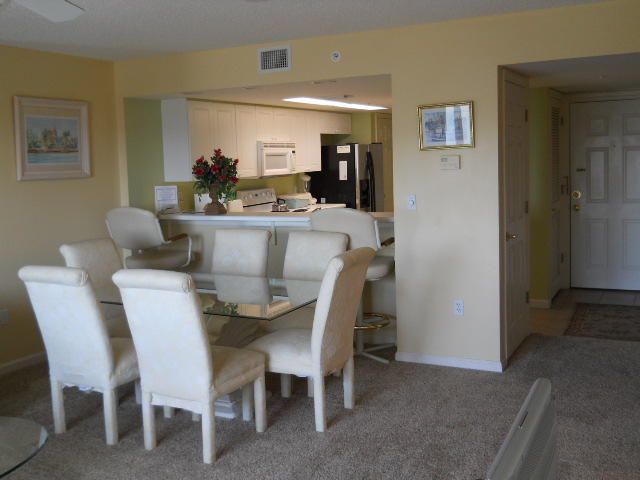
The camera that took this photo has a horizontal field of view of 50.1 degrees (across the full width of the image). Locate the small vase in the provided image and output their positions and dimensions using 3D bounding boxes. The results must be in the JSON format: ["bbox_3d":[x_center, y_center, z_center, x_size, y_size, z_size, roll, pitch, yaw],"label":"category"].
[{"bbox_3d":[-0.949,-0.367,6.176,0.215,0.275,0.215,-3,7,-9],"label":"small vase"}]

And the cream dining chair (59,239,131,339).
[{"bbox_3d":[-1.344,0.527,4.692,0.660,1.010,0.465,2,8,32],"label":"cream dining chair"}]

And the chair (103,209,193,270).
[{"bbox_3d":[-1.466,0.289,6.021,0.560,1.180,0.570,1,7,24],"label":"chair"}]

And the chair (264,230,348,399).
[{"bbox_3d":[-0.099,0.478,4.736,0.465,1.010,0.660,2,8,29],"label":"chair"}]

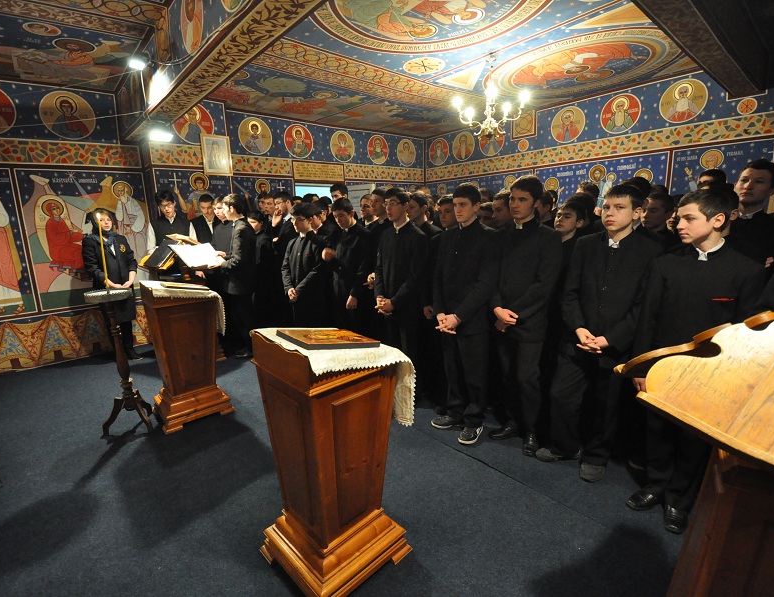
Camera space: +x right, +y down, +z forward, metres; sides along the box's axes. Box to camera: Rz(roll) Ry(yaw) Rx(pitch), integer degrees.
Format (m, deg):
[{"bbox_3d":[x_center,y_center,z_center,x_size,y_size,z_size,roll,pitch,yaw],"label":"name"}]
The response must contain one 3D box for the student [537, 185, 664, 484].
[{"bbox_3d":[1.255,0.230,2.175,0.390,1.691,0.500,-12,17,-38],"label":"student"}]

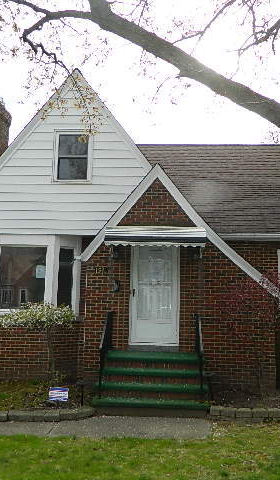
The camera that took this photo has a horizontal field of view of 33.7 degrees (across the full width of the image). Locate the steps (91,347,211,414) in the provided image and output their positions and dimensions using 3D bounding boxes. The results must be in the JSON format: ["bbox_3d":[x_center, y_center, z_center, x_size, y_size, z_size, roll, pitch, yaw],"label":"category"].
[{"bbox_3d":[0.235,2.406,8.013,1.790,0.755,2.010,1,-8,4],"label":"steps"}]

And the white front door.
[{"bbox_3d":[0.306,1.071,9.276,1.000,2.060,0.090,1,-8,4],"label":"white front door"}]

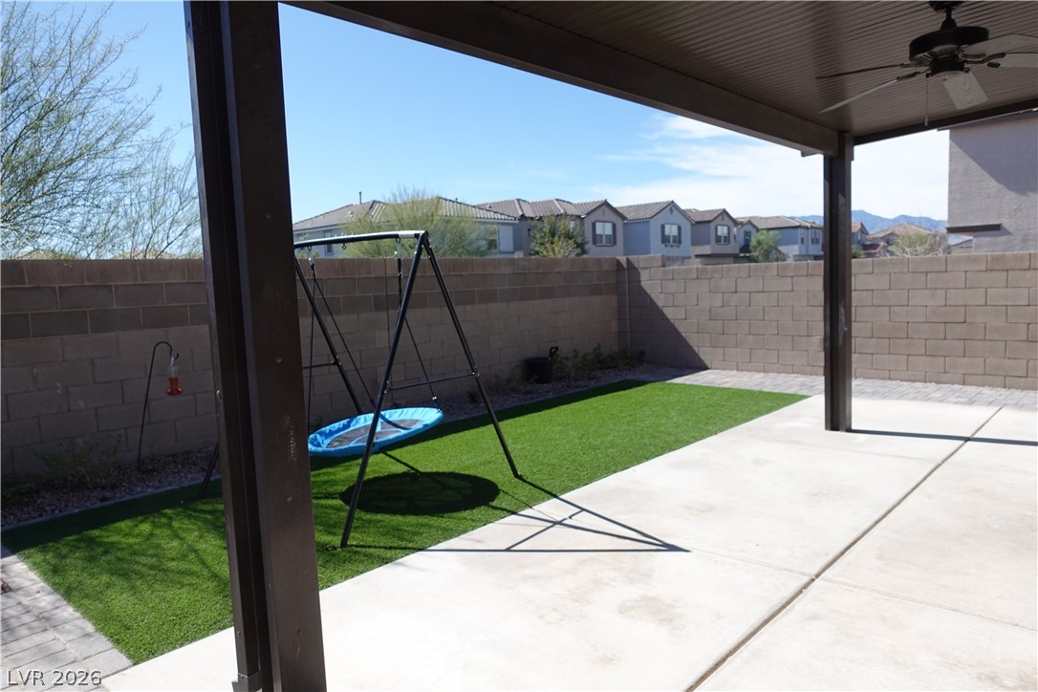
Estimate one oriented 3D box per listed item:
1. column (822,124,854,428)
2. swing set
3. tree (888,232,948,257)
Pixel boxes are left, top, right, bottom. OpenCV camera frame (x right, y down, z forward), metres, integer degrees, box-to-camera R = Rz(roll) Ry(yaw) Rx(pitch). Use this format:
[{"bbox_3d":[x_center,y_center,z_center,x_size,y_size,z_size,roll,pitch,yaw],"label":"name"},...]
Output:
[{"bbox_3d":[2.821,-0.533,6.104,0.178,2.580,0.165,3,7,43],"label":"column"},{"bbox_3d":[-1.179,0.130,4.981,1.800,1.800,1.660,2,7,38],"label":"swing set"},{"bbox_3d":[13.932,-2.716,24.054,2.100,2.800,2.100,1,6,30],"label":"tree"}]

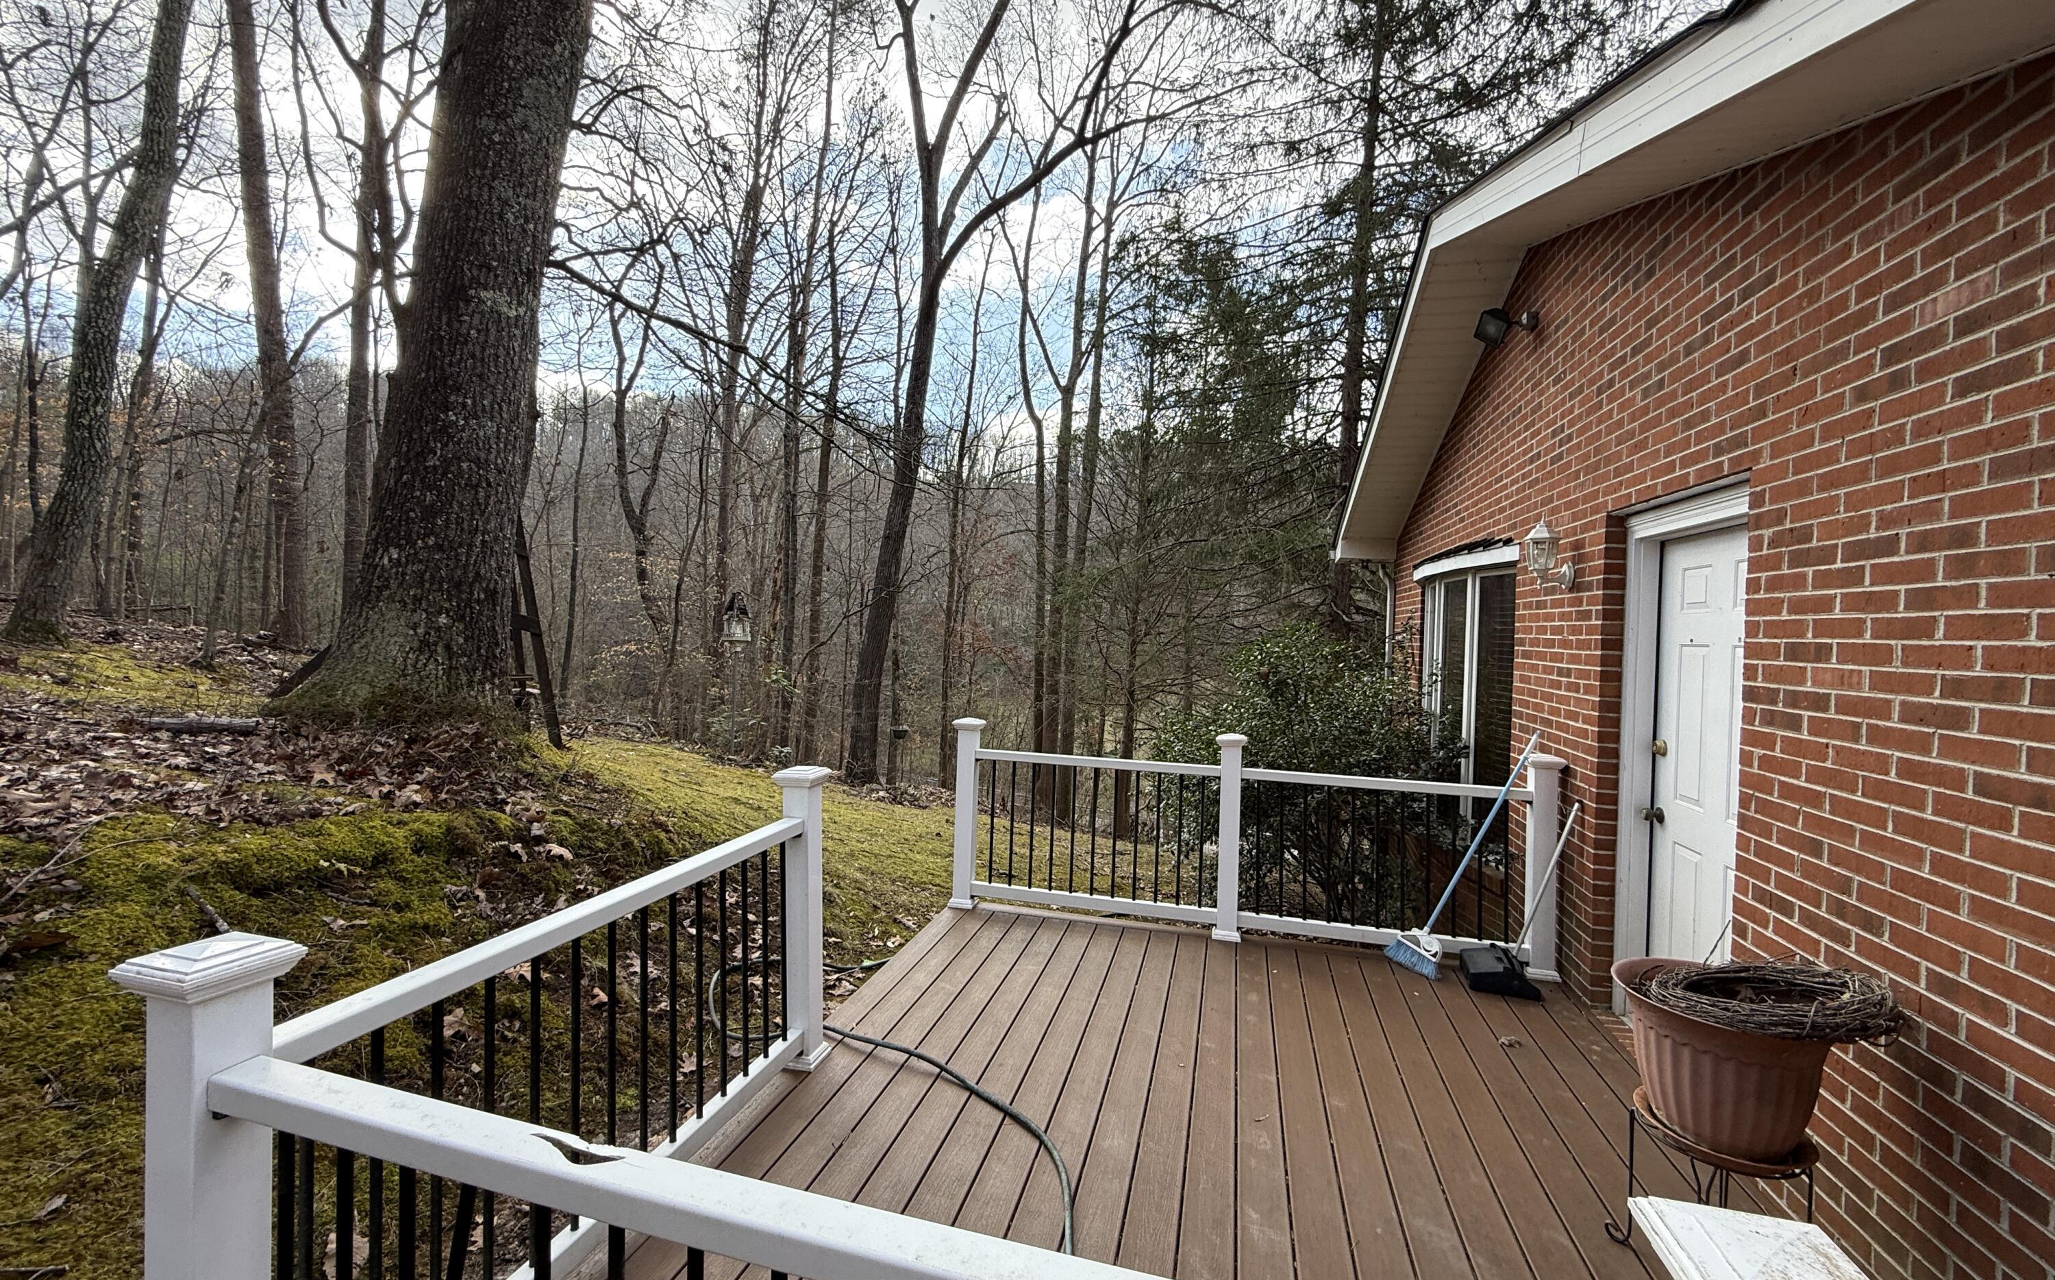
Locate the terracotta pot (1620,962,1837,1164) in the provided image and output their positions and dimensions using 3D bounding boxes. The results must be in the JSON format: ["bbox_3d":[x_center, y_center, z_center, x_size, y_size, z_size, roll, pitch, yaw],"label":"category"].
[{"bbox_3d":[1.794,1.089,2.145,0.475,0.350,0.475,1,1,0],"label":"terracotta pot"}]

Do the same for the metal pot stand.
[{"bbox_3d":[1.789,1.434,2.147,0.410,0.380,0.410,1,1,14],"label":"metal pot stand"}]

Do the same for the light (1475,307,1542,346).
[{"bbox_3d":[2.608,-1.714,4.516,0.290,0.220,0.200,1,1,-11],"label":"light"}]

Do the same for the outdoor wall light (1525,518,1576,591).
[{"bbox_3d":[2.501,-0.420,3.993,0.205,0.355,0.145,1,1,14],"label":"outdoor wall light"}]

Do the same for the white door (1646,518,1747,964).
[{"bbox_3d":[2.573,0.600,3.076,0.060,2.020,0.915,1,1,14],"label":"white door"}]

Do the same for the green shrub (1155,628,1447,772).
[{"bbox_3d":[1.846,0.856,5.679,2.000,1.950,1.800,1,1,14],"label":"green shrub"}]

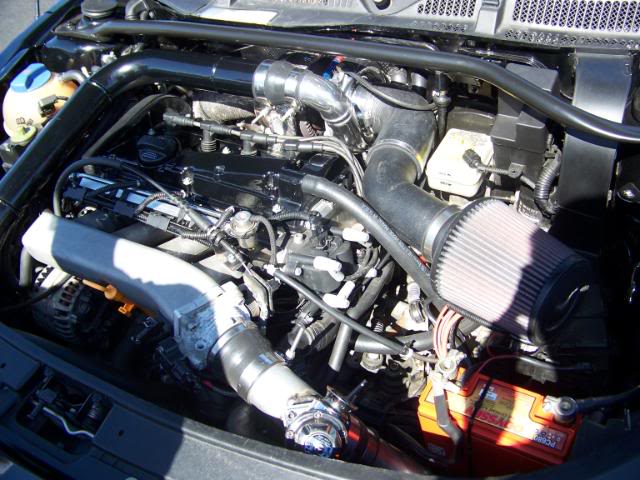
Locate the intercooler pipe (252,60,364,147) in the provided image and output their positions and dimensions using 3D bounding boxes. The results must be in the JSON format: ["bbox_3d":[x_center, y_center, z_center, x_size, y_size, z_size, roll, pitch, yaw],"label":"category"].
[{"bbox_3d":[-0.027,-0.245,1.200,0.214,0.143,0.078,14,47,29],"label":"intercooler pipe"}]

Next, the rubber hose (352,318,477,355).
[{"bbox_3d":[0.137,0.140,0.989,0.180,0.054,0.093,14,47,29],"label":"rubber hose"}]

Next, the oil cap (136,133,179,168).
[{"bbox_3d":[-0.271,-0.149,1.110,0.063,0.031,0.063,-8,41,7],"label":"oil cap"}]

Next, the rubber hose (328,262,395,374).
[{"bbox_3d":[0.063,0.122,1.068,0.029,0.118,0.176,26,54,37],"label":"rubber hose"}]

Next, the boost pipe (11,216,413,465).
[{"bbox_3d":[-0.179,0.145,0.976,0.714,0.241,0.154,14,47,29],"label":"boost pipe"}]

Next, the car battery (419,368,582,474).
[{"bbox_3d":[0.237,0.268,0.879,0.183,0.170,0.078,14,47,29],"label":"car battery"}]

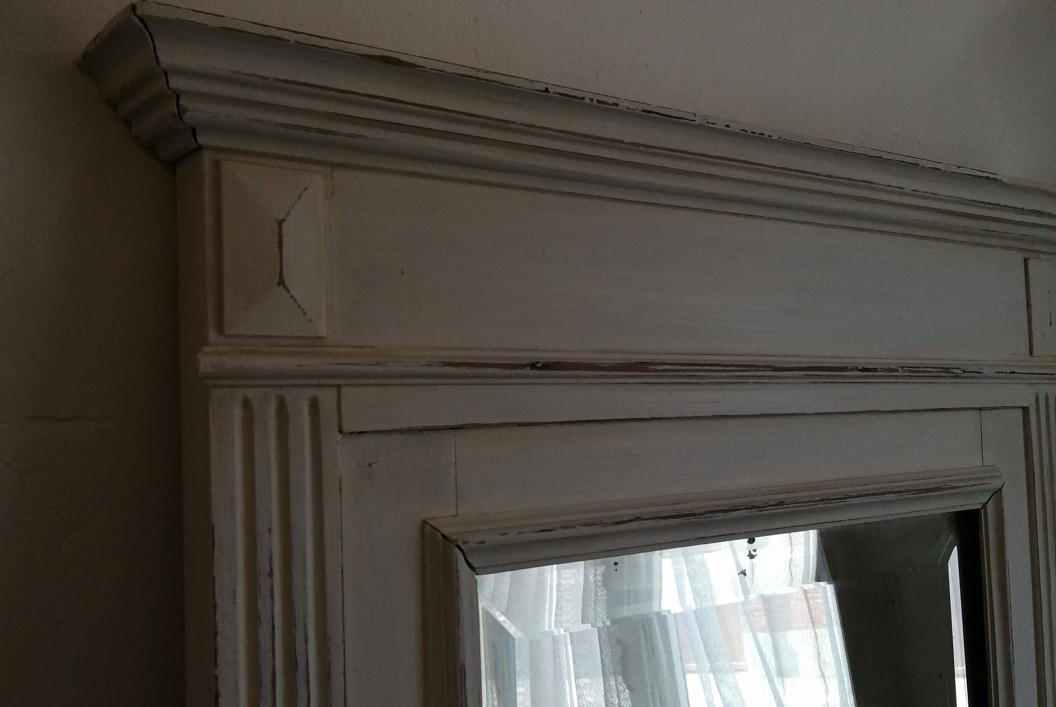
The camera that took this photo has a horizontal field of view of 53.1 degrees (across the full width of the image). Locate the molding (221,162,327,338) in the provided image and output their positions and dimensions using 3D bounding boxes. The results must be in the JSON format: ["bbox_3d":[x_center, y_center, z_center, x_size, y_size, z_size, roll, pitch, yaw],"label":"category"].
[{"bbox_3d":[-0.152,-0.062,0.638,0.065,0.103,0.015,1,-4,-36],"label":"molding"}]

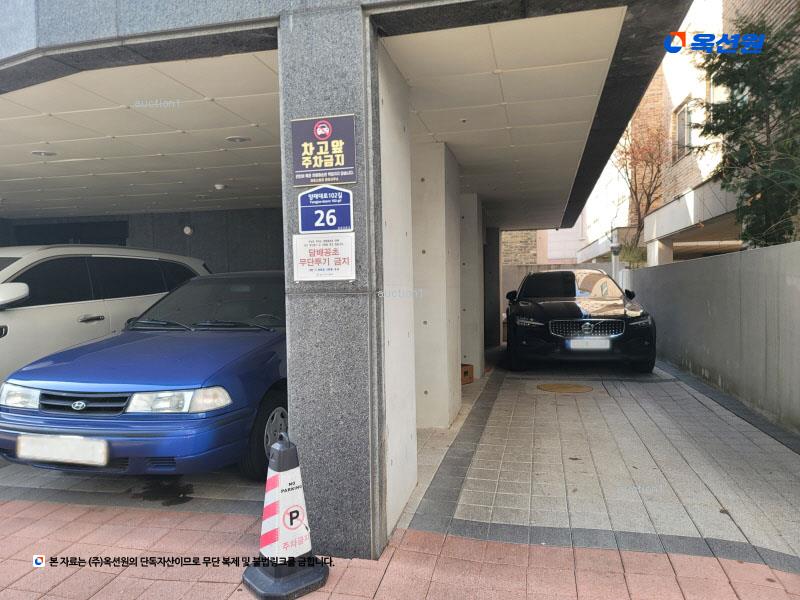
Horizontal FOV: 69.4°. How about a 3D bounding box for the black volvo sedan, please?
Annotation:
[{"bbox_3d":[2.700,0.195,9.320,1.870,1.470,4.780,-1,2,11],"label":"black volvo sedan"}]

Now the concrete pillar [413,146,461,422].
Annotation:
[{"bbox_3d":[0.320,-0.120,5.438,0.410,2.412,1.069,-1,1,14],"label":"concrete pillar"}]

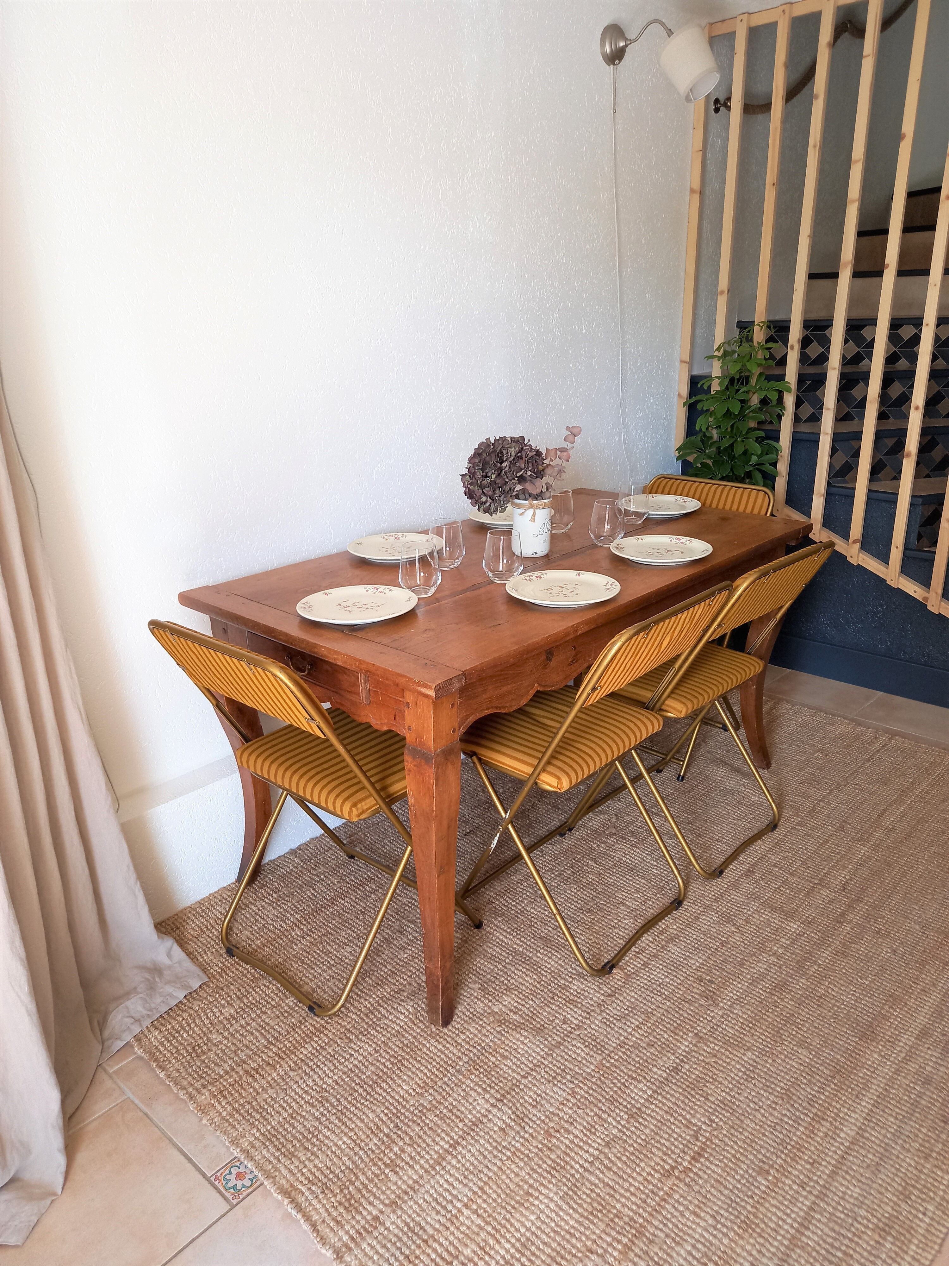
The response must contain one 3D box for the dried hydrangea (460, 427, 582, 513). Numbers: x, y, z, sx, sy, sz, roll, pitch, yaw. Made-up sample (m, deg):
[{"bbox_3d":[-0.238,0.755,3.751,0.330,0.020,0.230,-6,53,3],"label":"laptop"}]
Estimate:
[{"bbox_3d":[0.112,-0.394,2.235,0.280,0.205,0.210,0,20,4],"label":"dried hydrangea"}]

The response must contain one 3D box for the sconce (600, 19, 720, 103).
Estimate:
[{"bbox_3d":[0.547,-1.649,2.633,0.355,0.243,0.135,16,26,39],"label":"sconce"}]

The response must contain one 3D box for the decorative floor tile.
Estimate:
[{"bbox_3d":[-0.393,0.913,1.532,0.070,0.010,0.070,16,26,39],"label":"decorative floor tile"}]

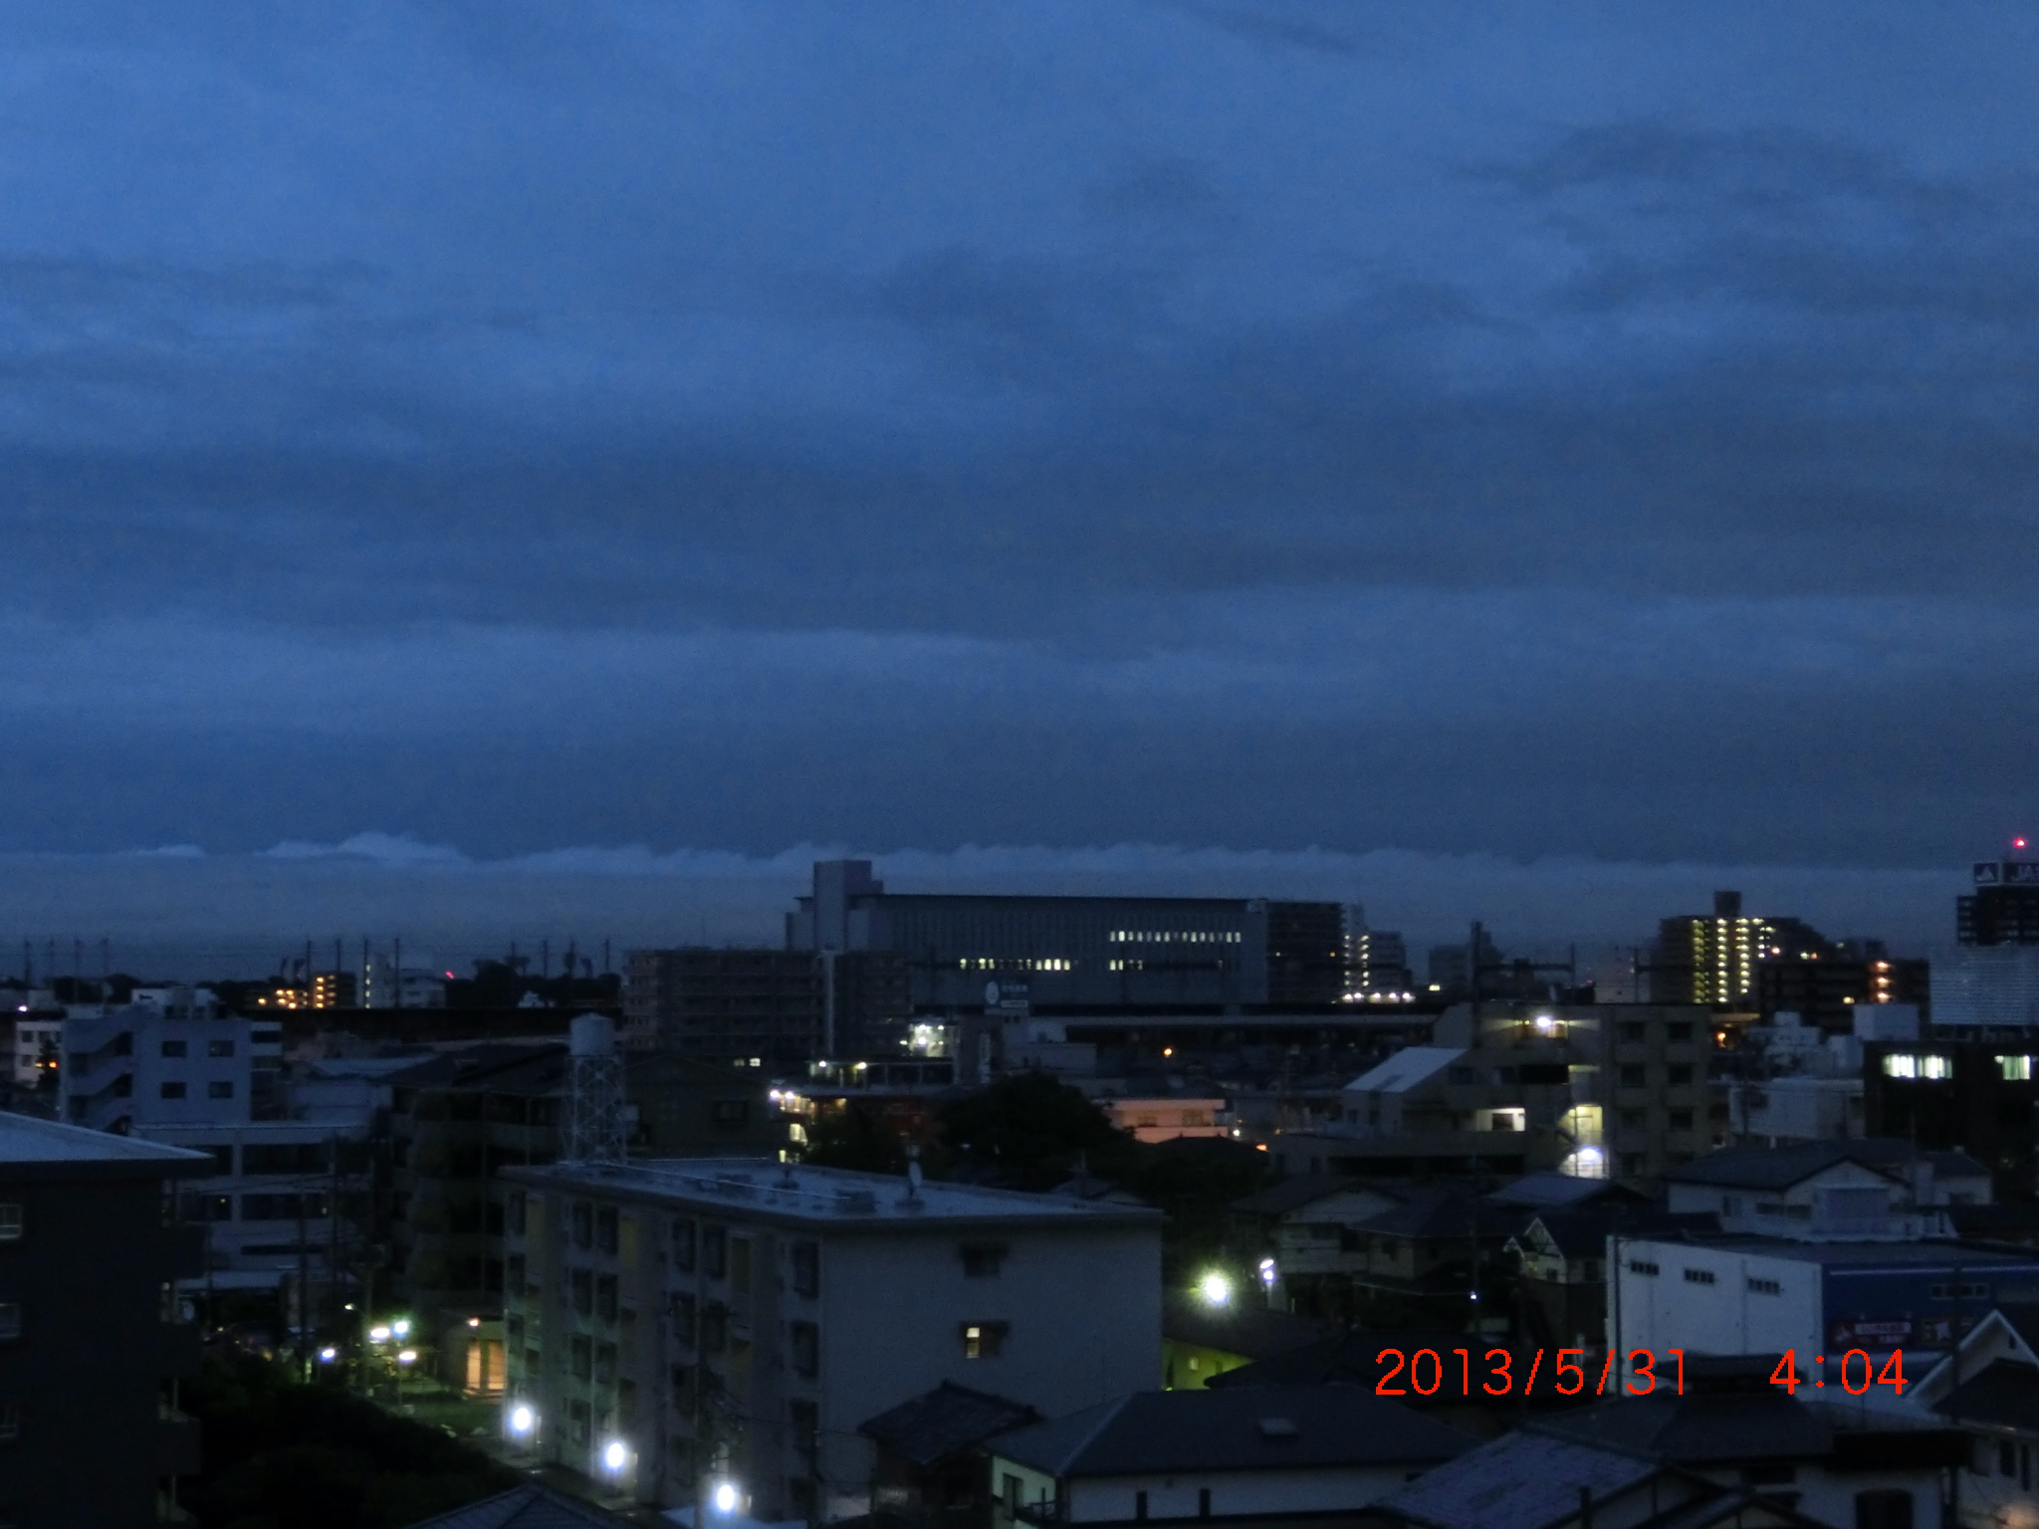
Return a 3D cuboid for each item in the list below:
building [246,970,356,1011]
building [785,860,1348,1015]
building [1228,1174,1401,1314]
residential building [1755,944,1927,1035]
[{"bbox_3d":[-216.690,75.110,1130.850,33.000,23.700,14.000,2,-4,-25],"label":"building"},{"bbox_3d":[6.710,37.470,623.870,88.000,38.700,30.000,2,-4,-30],"label":"building"},{"bbox_3d":[18.370,28.860,224.180,9.600,8.200,8.000,1,-4,-22],"label":"building"},{"bbox_3d":[146.300,45.870,655.900,29.000,25.700,14.000,2,-4,-25],"label":"residential building"}]

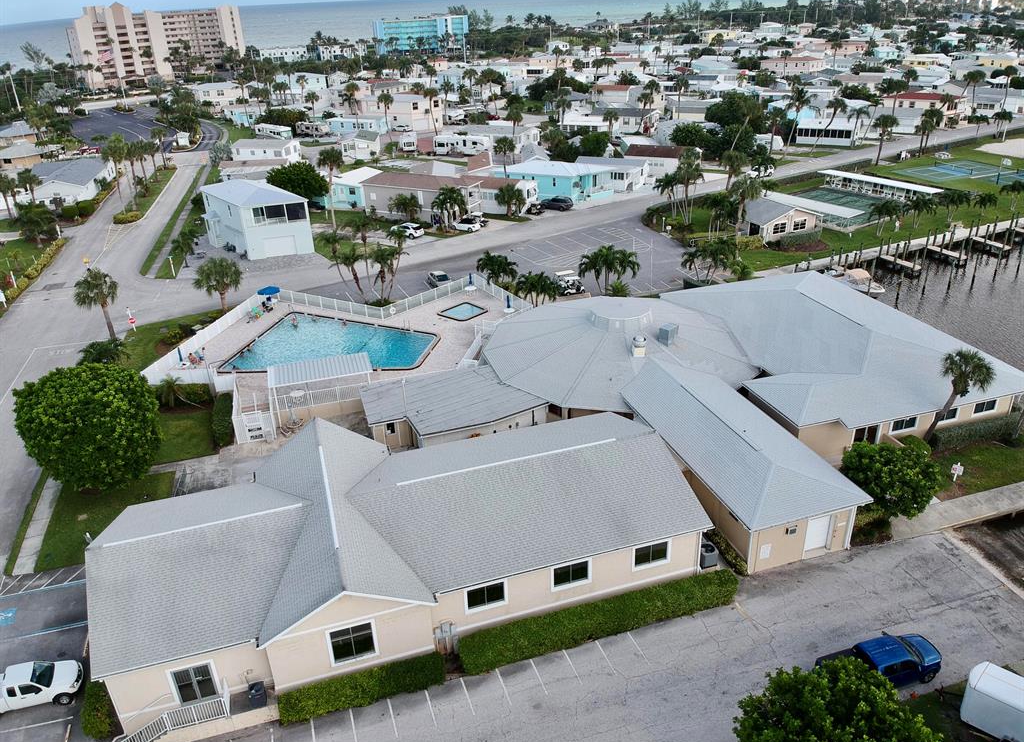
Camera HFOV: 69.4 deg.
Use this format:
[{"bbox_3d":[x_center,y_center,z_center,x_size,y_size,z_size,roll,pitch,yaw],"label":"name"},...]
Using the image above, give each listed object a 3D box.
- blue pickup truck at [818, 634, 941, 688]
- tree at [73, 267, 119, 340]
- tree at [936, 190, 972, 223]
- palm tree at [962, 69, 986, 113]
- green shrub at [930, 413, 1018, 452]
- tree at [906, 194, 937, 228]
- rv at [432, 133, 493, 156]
[{"bbox_3d":[16.198,12.839,32.254,5.350,1.800,1.900,-11,28,-15],"label":"blue pickup truck"},{"bbox_3d":[-37.740,-5.975,68.793,4.200,7.200,4.100,-2,27,0],"label":"tree"},{"bbox_3d":[55.687,-20.751,93.627,4.300,4.000,4.000,-2,27,0],"label":"tree"},{"bbox_3d":[102.293,-61.432,163.429,4.560,9.070,4.560,13,31,28],"label":"palm tree"},{"bbox_3d":[30.983,3.875,49.441,6.000,1.350,1.500,-10,28,-13],"label":"green shrub"},{"bbox_3d":[50.411,-19.648,91.187,3.460,4.000,3.460,12,31,26],"label":"tree"},{"bbox_3d":[-9.824,-44.111,143.171,11.200,3.650,2.900,3,28,11],"label":"rv"}]

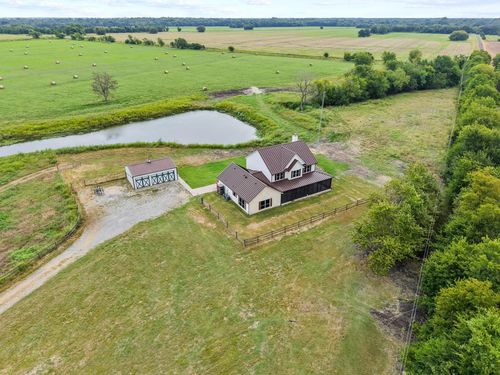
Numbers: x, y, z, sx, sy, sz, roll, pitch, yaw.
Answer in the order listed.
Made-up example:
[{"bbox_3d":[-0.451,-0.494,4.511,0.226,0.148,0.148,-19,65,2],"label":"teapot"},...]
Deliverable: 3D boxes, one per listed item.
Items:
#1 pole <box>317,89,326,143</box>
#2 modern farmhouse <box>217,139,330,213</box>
[{"bbox_3d":[19.400,-18.735,93.950,0.350,13.700,0.350,0,26,0],"label":"pole"},{"bbox_3d":[5.236,-3.635,68.672,20.160,8.915,12.978,-14,30,-26],"label":"modern farmhouse"}]

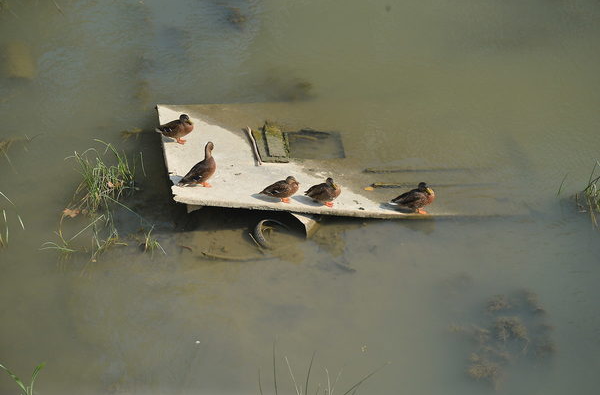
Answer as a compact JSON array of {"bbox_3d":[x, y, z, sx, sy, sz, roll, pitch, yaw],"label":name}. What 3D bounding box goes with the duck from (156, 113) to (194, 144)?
[{"bbox_3d":[-1.253,-0.706,33.448,0.395,0.320,0.180,9,31,16],"label":"duck"}]

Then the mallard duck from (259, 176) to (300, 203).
[{"bbox_3d":[-0.202,-0.095,32.417,0.395,0.275,0.165,0,30,0],"label":"mallard duck"}]

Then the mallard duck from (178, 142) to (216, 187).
[{"bbox_3d":[-1.005,-0.313,32.547,0.380,0.425,0.170,-3,30,-4],"label":"mallard duck"}]

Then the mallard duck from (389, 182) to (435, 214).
[{"bbox_3d":[1.094,-0.004,32.446,0.435,0.325,0.185,3,30,4],"label":"mallard duck"}]

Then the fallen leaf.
[{"bbox_3d":[-2.226,0.143,32.442,0.160,0.030,0.140,0,30,0],"label":"fallen leaf"}]

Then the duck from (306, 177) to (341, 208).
[{"bbox_3d":[0.222,-0.077,32.415,0.375,0.315,0.180,10,32,17],"label":"duck"}]

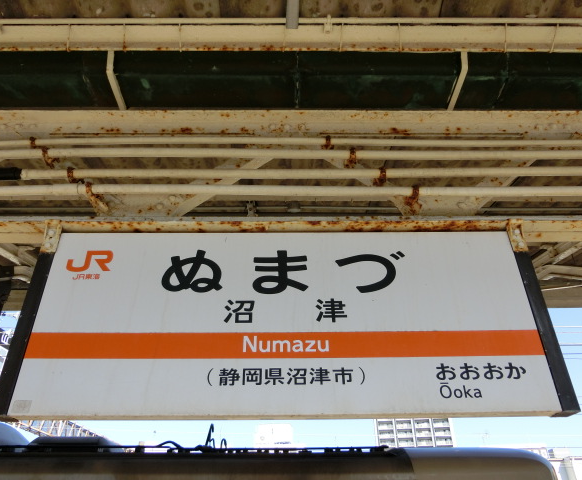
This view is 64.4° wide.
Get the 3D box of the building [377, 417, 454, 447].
[{"bbox_3d":[44.840,80.537,162.294,26.700,37.000,12.000,-7,-32,11],"label":"building"}]

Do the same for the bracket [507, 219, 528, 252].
[{"bbox_3d":[1.155,-0.023,2.355,0.070,0.175,0.040,0,-31,0],"label":"bracket"}]

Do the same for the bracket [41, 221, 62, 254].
[{"bbox_3d":[-1.218,-0.018,2.352,0.070,0.175,0.040,0,-31,0],"label":"bracket"}]

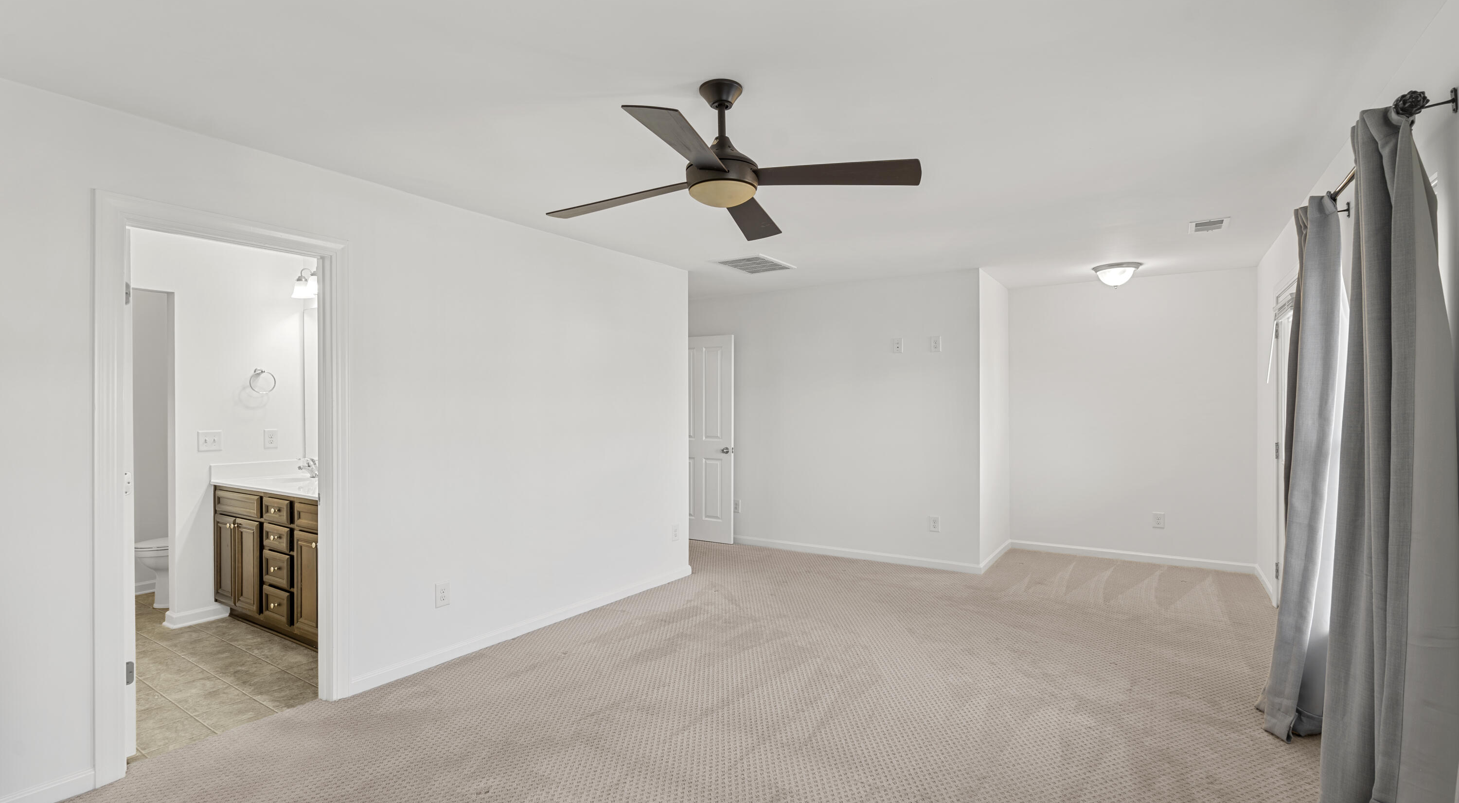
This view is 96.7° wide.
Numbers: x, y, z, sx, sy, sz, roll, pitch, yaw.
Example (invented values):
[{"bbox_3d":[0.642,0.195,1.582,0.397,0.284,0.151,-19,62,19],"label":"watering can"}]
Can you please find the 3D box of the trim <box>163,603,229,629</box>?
[{"bbox_3d":[-3.407,1.353,4.154,0.165,0.095,0.310,-1,0,33],"label":"trim"}]

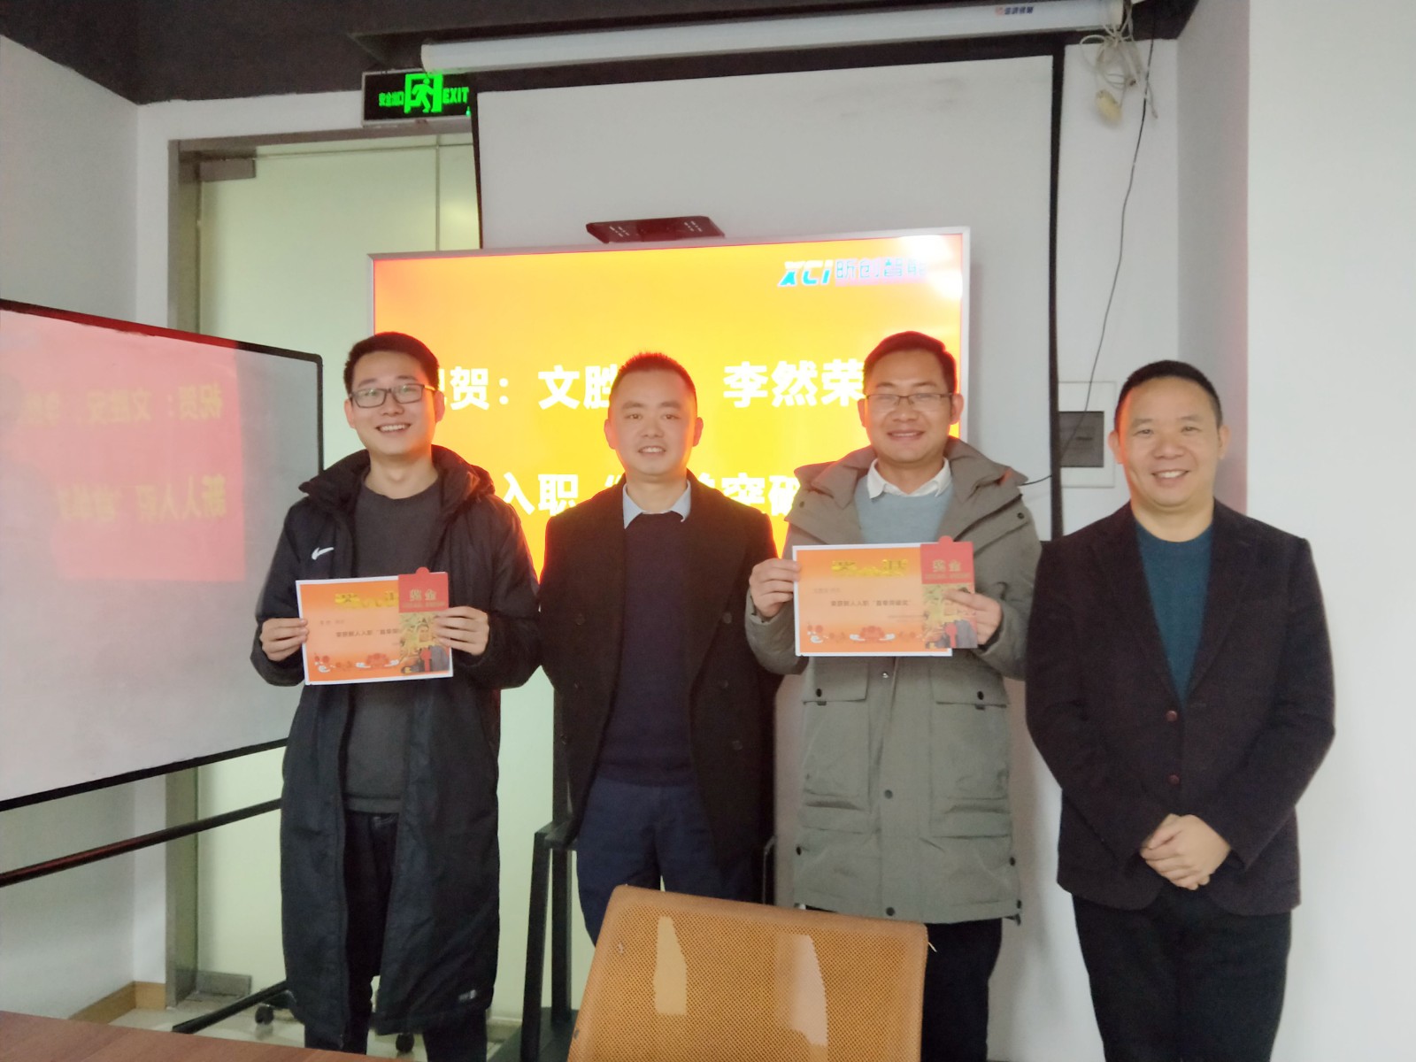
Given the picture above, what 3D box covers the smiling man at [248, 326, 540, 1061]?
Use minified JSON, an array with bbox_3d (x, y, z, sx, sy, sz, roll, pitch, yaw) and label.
[{"bbox_3d":[-0.602,0.490,1.980,0.560,1.750,0.430,0,0,-8],"label":"smiling man"}]

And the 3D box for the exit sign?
[{"bbox_3d":[-0.769,-1.186,2.790,0.353,0.142,0.030,0,0,8],"label":"exit sign"}]

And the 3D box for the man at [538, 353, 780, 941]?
[{"bbox_3d":[-0.100,0.500,2.080,0.500,1.720,0.320,0,0,-1],"label":"man"}]

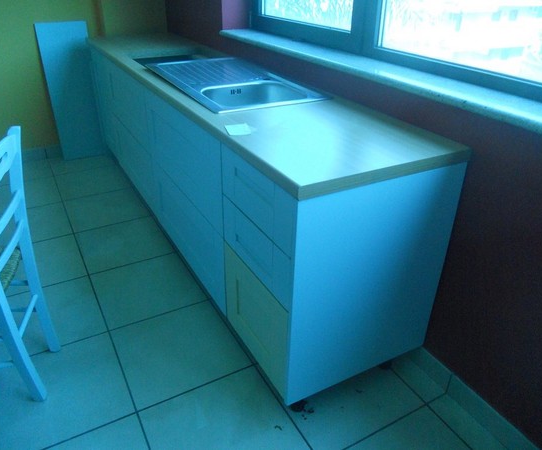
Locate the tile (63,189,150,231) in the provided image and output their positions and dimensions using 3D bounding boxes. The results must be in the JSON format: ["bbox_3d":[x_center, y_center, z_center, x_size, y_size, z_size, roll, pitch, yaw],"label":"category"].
[{"bbox_3d":[-1.045,-0.101,2.997,0.459,0.010,0.459,-14,33,-25],"label":"tile"}]

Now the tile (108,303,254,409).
[{"bbox_3d":[-0.378,0.512,1.937,0.459,0.010,0.459,-14,33,-25],"label":"tile"}]

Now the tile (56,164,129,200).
[{"bbox_3d":[-1.268,-0.305,3.350,0.459,0.010,0.459,-14,33,-25],"label":"tile"}]

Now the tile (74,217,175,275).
[{"bbox_3d":[-0.823,0.103,2.643,0.459,0.010,0.459,-14,33,-25],"label":"tile"}]

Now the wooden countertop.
[{"bbox_3d":[-0.351,-0.769,2.370,0.601,0.039,2.846,-15,33,-25],"label":"wooden countertop"}]

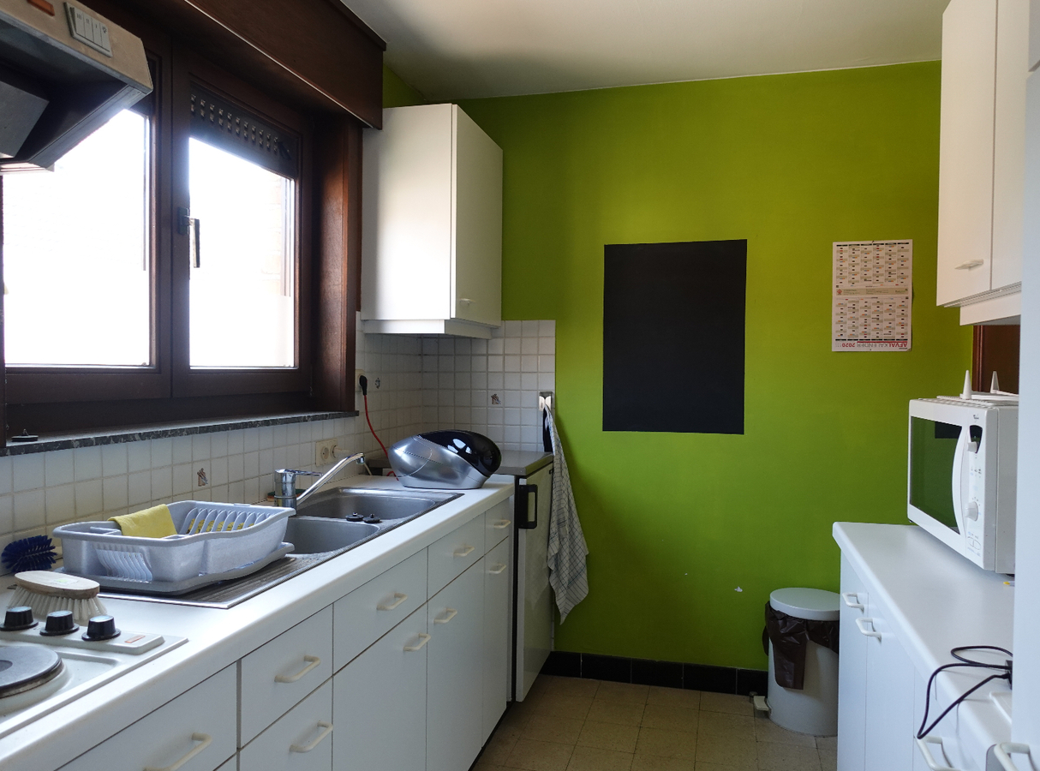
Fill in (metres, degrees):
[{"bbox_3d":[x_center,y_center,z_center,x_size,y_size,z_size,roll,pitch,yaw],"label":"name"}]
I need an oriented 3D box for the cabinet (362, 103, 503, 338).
[{"bbox_3d":[-0.324,-0.594,3.026,0.356,0.809,0.607,1,1,14],"label":"cabinet"}]

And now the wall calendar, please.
[{"bbox_3d":[1.339,-0.340,2.932,0.280,0.419,0.008,1,1,14],"label":"wall calendar"}]

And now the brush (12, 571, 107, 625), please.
[{"bbox_3d":[-0.702,0.319,1.179,0.165,0.053,0.071,1,1,14],"label":"brush"}]

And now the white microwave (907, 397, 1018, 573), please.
[{"bbox_3d":[1.133,0.198,1.672,0.405,0.319,0.564,1,1,14],"label":"white microwave"}]

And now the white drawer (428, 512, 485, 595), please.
[{"bbox_3d":[-0.379,0.461,2.207,0.463,0.134,0.509,1,1,14],"label":"white drawer"}]

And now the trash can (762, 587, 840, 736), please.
[{"bbox_3d":[1.059,1.013,2.858,0.337,0.452,0.305,1,1,14],"label":"trash can"}]

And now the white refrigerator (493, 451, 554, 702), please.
[{"bbox_3d":[-0.214,0.706,3.066,0.604,0.855,0.507,1,1,14],"label":"white refrigerator"}]

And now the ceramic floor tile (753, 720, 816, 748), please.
[{"bbox_3d":[0.950,1.244,2.759,0.200,0.010,0.203,1,1,14],"label":"ceramic floor tile"}]

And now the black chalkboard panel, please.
[{"bbox_3d":[0.618,-0.193,3.109,0.561,0.768,0.010,1,1,14],"label":"black chalkboard panel"}]

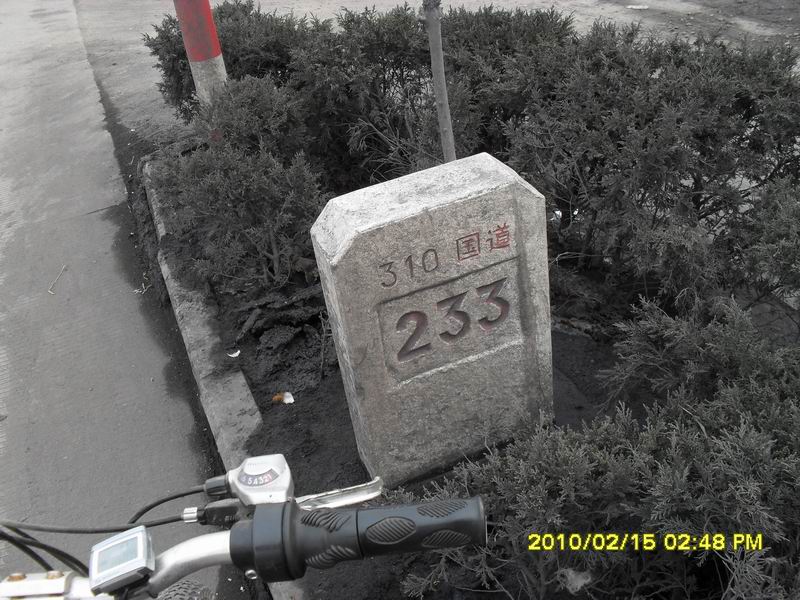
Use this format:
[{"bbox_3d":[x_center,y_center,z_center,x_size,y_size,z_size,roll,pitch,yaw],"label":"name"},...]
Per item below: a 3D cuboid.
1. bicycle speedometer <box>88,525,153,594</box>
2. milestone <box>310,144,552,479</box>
[{"bbox_3d":[-0.199,0.187,0.581,0.042,0.014,0.035,-22,42,-2],"label":"bicycle speedometer"},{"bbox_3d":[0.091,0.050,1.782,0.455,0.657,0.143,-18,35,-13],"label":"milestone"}]

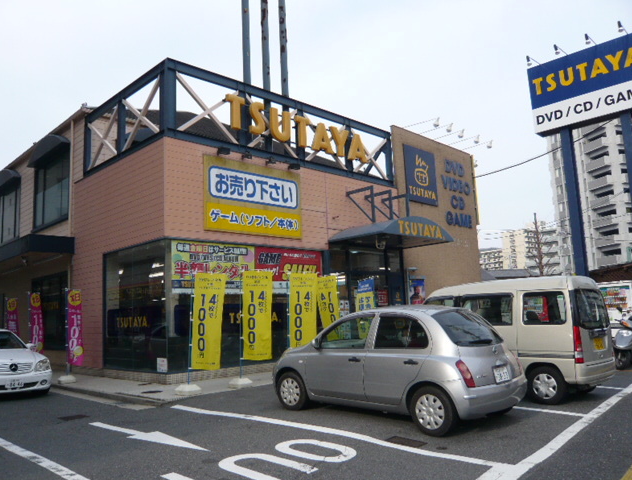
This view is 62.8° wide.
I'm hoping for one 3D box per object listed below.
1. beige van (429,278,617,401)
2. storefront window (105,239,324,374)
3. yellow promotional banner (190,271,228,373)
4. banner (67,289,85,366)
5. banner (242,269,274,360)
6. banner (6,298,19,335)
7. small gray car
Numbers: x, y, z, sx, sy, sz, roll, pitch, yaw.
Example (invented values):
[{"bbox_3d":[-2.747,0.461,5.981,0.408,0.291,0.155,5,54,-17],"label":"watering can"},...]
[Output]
[{"bbox_3d":[2.907,1.630,8.734,1.475,1.850,3.400,5,-10,-44],"label":"beige van"},{"bbox_3d":[-2.507,1.689,13.414,4.750,2.800,3.050,5,-11,-45],"label":"storefront window"},{"bbox_3d":[-2.050,1.535,9.967,0.600,1.800,0.050,1,-8,-25],"label":"yellow promotional banner"},{"bbox_3d":[-5.890,2.116,12.690,0.600,1.800,0.050,-7,-9,28],"label":"banner"},{"bbox_3d":[-1.231,1.550,10.833,0.600,1.800,0.050,1,-8,-25],"label":"banner"},{"bbox_3d":[-8.744,2.546,14.930,0.600,1.800,0.050,-7,-9,28],"label":"banner"},{"bbox_3d":[0.983,1.711,7.504,1.660,1.525,3.700,5,-10,-44],"label":"small gray car"}]

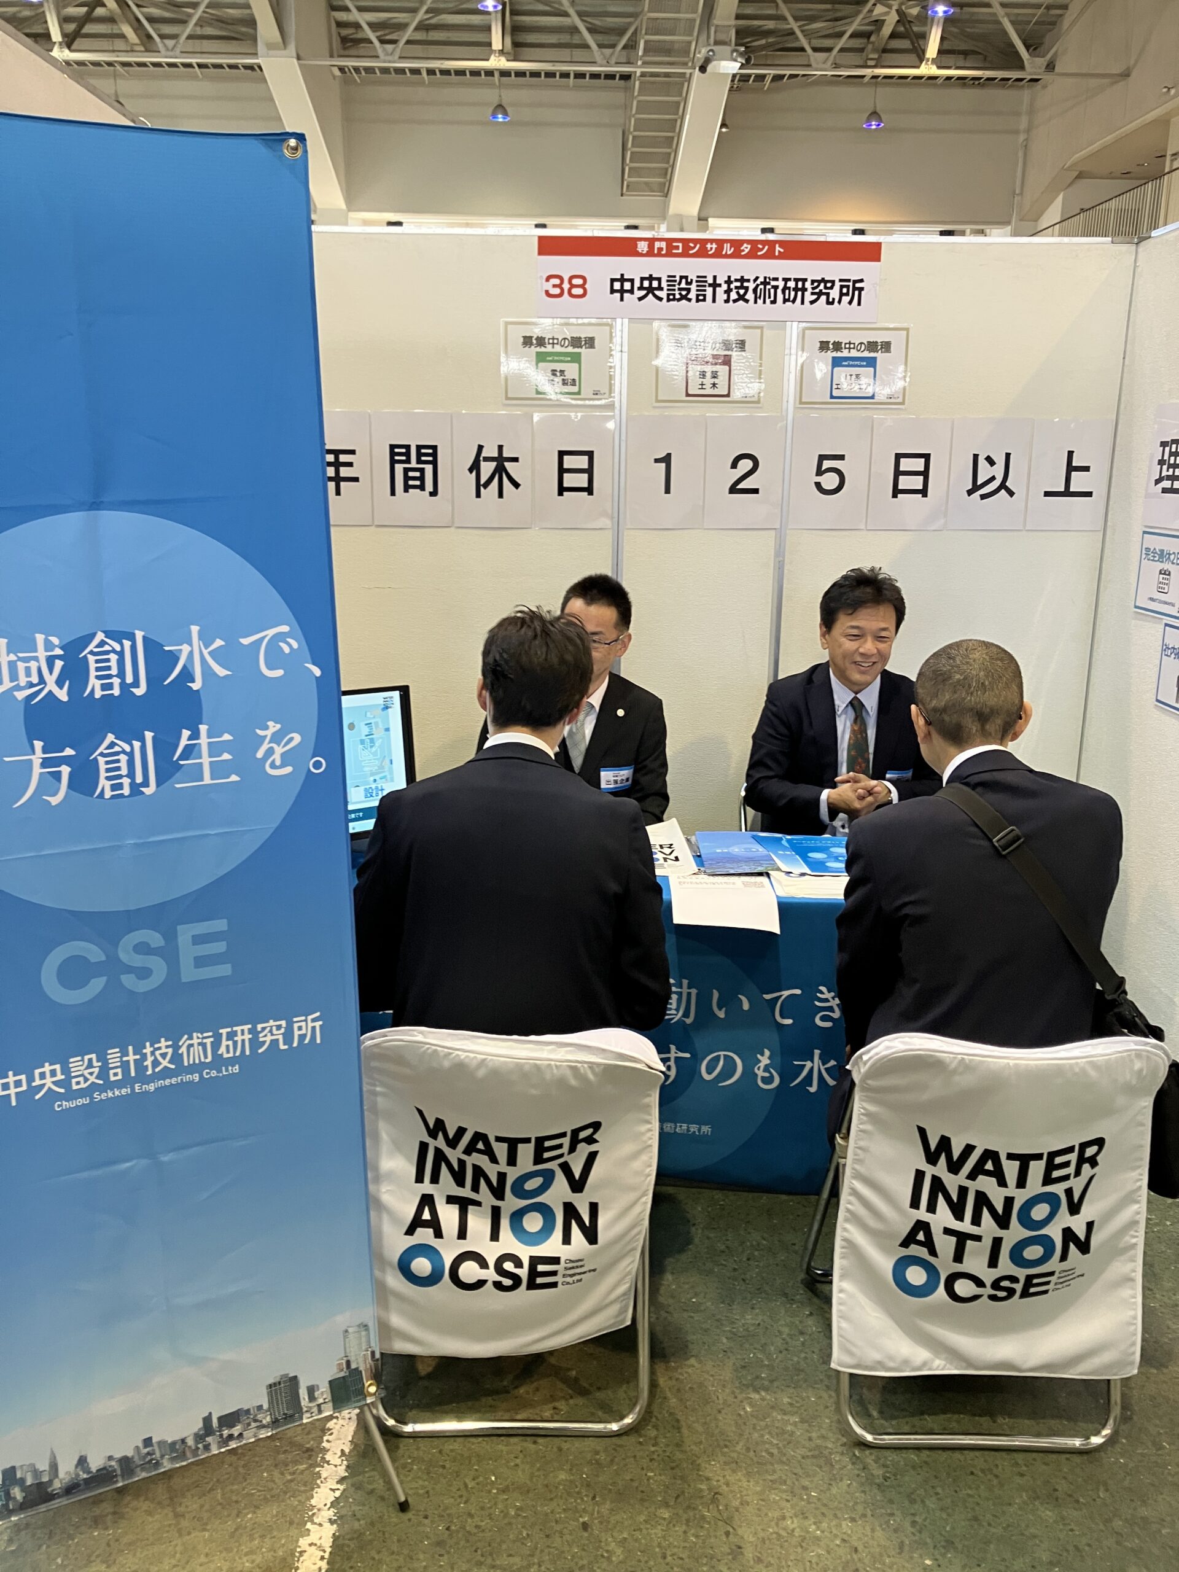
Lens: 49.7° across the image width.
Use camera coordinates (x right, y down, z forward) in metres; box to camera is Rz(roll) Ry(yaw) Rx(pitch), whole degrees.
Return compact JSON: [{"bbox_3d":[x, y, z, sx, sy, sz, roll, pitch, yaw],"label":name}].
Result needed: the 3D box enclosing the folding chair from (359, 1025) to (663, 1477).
[{"bbox_3d":[-0.122,0.648,2.163,0.465,0.745,0.500,0,15,-1],"label":"folding chair"}]

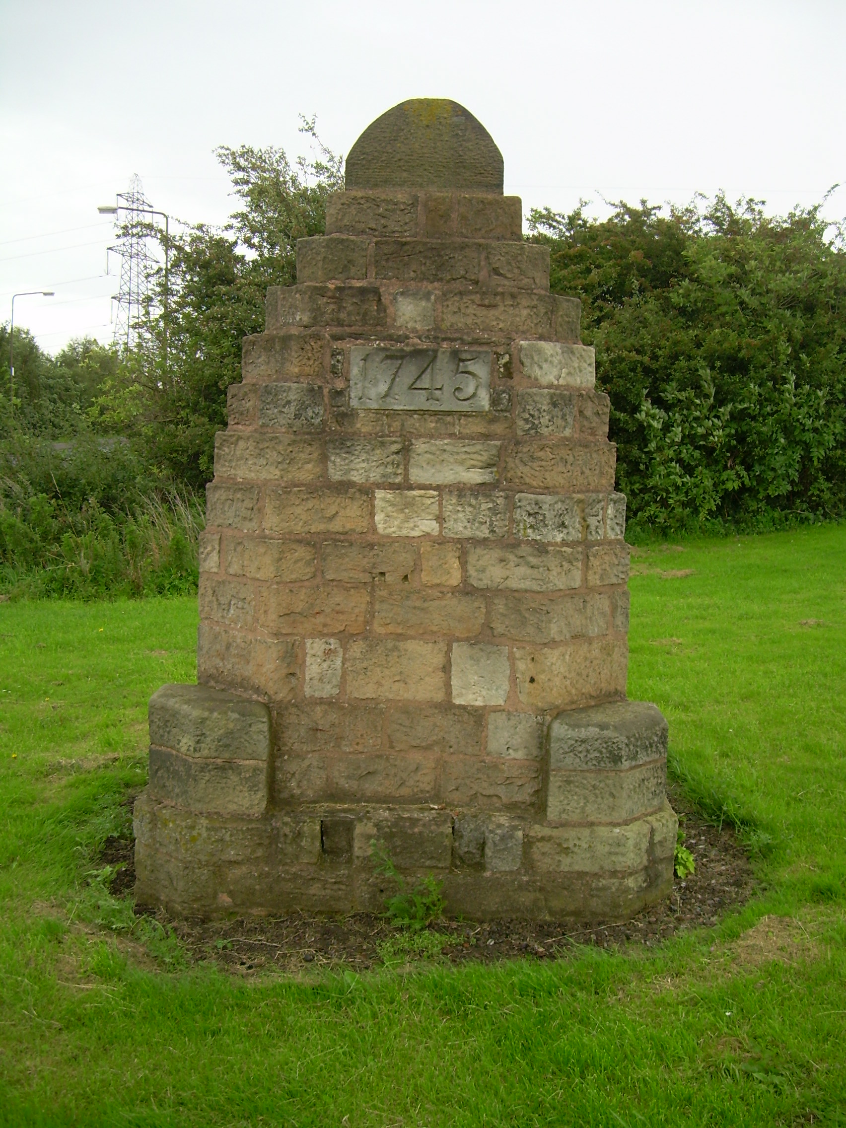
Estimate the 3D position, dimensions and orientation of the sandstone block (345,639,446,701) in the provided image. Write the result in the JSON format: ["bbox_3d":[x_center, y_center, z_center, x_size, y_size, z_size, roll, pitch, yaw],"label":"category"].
[{"bbox_3d":[-0.098,0.379,4.596,0.368,0.220,0.200,2,4,0],"label":"sandstone block"}]

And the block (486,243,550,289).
[{"bbox_3d":[0.351,-1.112,4.683,0.230,0.161,0.200,2,5,0],"label":"block"}]

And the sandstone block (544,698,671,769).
[{"bbox_3d":[0.658,0.607,4.458,0.446,0.189,0.380,2,4,1],"label":"sandstone block"}]

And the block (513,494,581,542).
[{"bbox_3d":[0.418,-0.162,4.243,0.228,0.163,0.160,2,6,0],"label":"block"}]

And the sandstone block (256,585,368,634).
[{"bbox_3d":[-0.397,0.158,4.580,0.397,0.172,0.200,2,5,0],"label":"sandstone block"}]

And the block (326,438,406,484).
[{"bbox_3d":[-0.206,-0.382,4.596,0.275,0.163,0.200,2,4,0],"label":"block"}]

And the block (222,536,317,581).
[{"bbox_3d":[-0.551,-0.030,4.486,0.355,0.150,0.271,2,4,1],"label":"block"}]

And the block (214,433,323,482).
[{"bbox_3d":[-0.561,-0.387,4.499,0.427,0.163,0.318,2,4,1],"label":"block"}]

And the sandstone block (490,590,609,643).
[{"bbox_3d":[0.478,0.192,4.626,0.471,0.176,0.300,2,4,0],"label":"sandstone block"}]

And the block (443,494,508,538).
[{"bbox_3d":[0.185,-0.175,4.416,0.228,0.154,0.180,2,4,1],"label":"block"}]

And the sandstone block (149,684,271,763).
[{"bbox_3d":[-0.774,0.577,4.612,0.473,0.189,0.440,2,4,0],"label":"sandstone block"}]

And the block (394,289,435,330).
[{"bbox_3d":[-0.026,-0.894,4.410,0.145,0.138,0.160,2,4,1],"label":"block"}]

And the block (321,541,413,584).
[{"bbox_3d":[-0.198,-0.011,4.566,0.333,0.147,0.200,2,5,0],"label":"block"}]

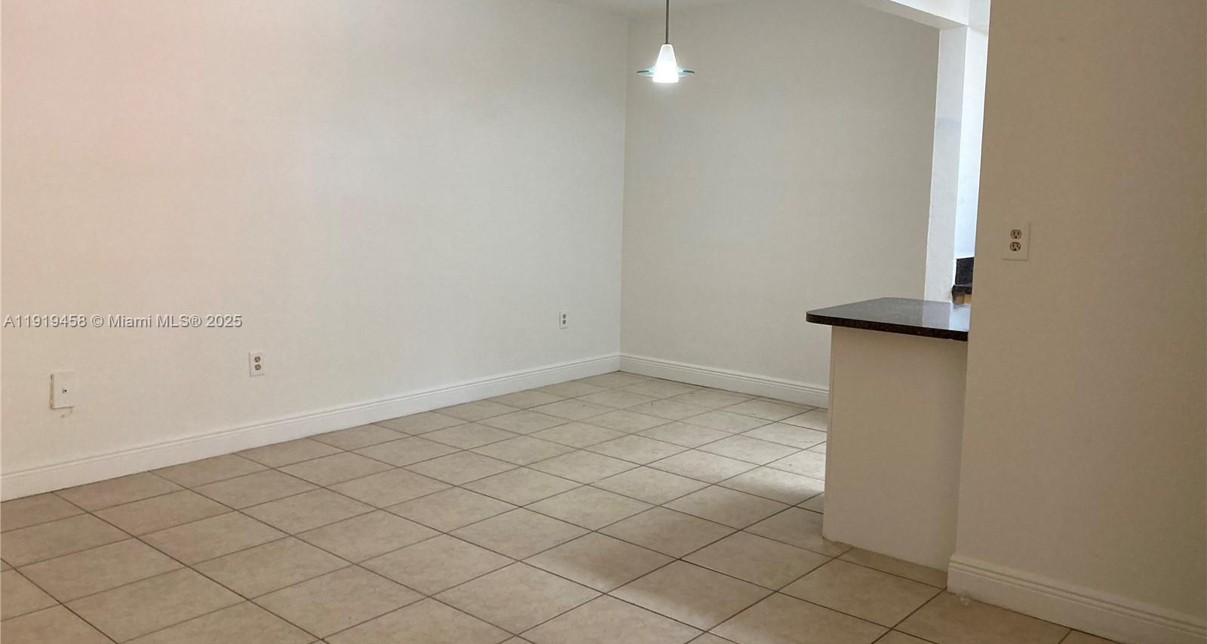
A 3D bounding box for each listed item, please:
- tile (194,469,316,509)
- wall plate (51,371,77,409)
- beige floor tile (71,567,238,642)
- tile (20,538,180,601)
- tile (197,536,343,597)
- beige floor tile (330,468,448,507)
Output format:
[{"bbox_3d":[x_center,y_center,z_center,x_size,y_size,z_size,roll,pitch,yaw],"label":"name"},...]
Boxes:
[{"bbox_3d":[-1.511,0.729,4.257,0.400,0.010,0.400,8,11,40],"label":"tile"},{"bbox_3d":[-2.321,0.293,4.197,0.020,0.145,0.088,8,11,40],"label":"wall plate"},{"bbox_3d":[-1.431,0.899,3.121,0.404,0.010,0.404,8,11,40],"label":"beige floor tile"},{"bbox_3d":[-1.739,0.856,3.385,0.404,0.010,0.404,8,11,40],"label":"tile"},{"bbox_3d":[-1.165,0.859,3.433,0.400,0.012,0.400,8,11,40],"label":"tile"},{"bbox_3d":[-0.939,0.735,4.308,0.400,0.012,0.400,8,11,40],"label":"beige floor tile"}]

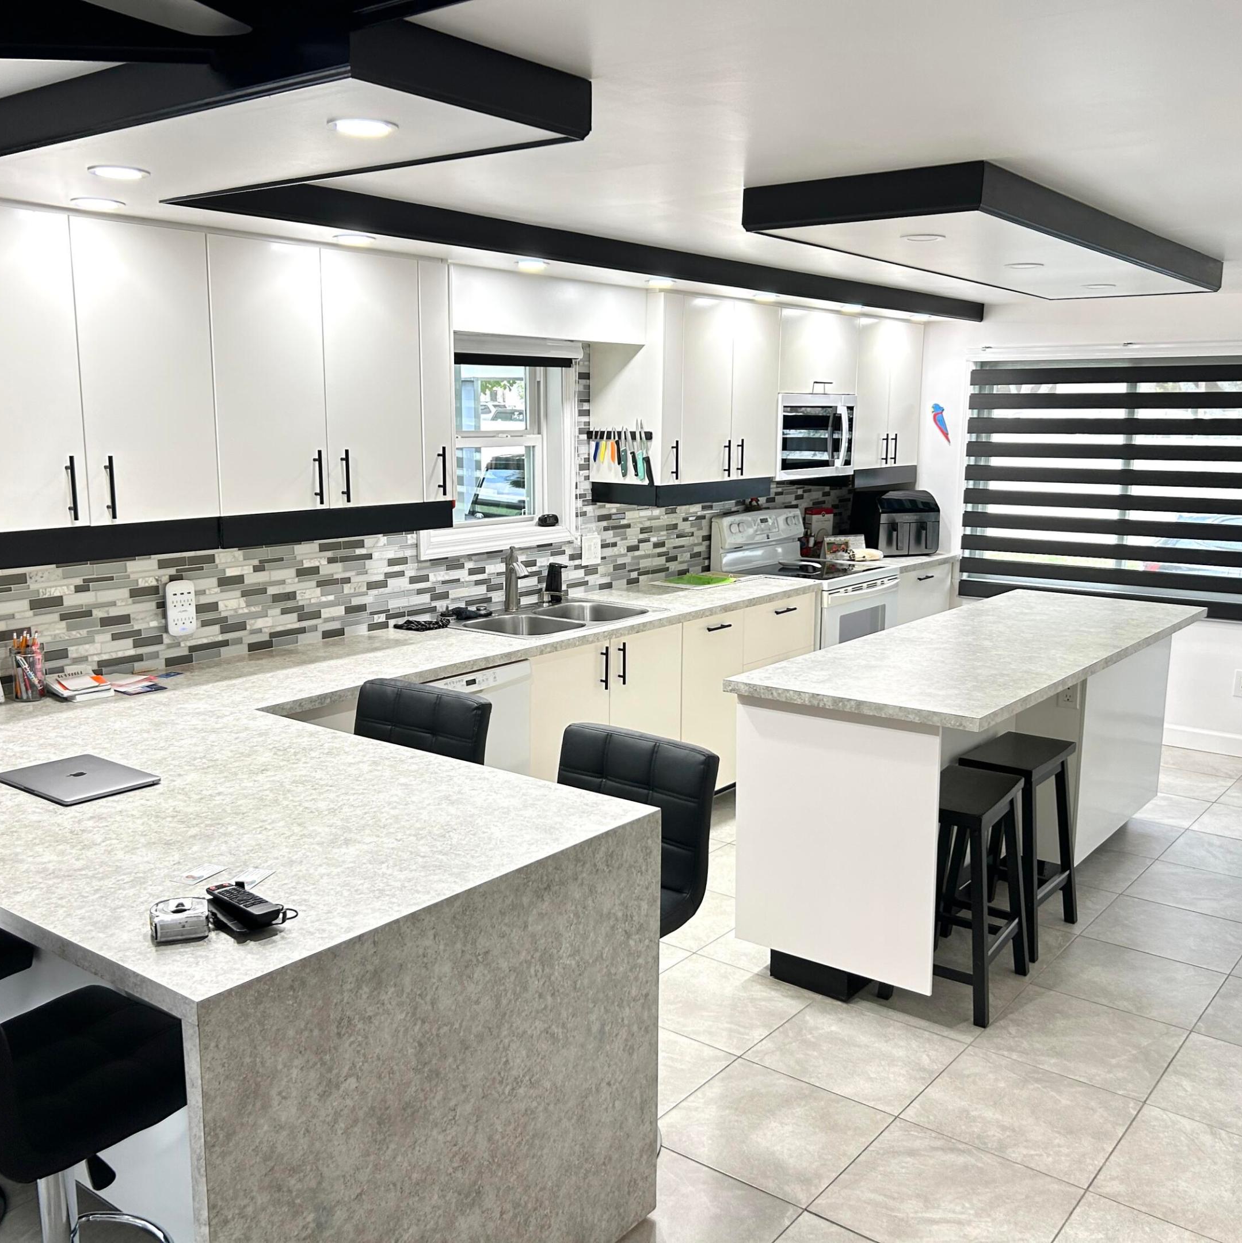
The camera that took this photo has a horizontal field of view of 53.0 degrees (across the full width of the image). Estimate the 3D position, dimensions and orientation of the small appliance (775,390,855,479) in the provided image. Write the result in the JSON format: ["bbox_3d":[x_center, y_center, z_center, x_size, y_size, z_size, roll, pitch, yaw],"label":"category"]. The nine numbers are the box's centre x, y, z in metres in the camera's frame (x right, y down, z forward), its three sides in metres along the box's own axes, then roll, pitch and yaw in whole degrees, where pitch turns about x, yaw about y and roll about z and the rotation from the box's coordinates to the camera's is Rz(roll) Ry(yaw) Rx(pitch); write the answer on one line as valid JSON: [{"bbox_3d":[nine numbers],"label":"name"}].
[{"bbox_3d":[0.832,-0.941,6.305,0.440,0.405,0.770,8,12,37],"label":"small appliance"}]

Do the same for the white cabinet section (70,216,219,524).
[{"bbox_3d":[-1.393,-0.670,3.403,0.377,0.766,0.389,8,12,37],"label":"white cabinet section"}]

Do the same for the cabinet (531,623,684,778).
[{"bbox_3d":[-0.277,0.432,4.879,0.616,0.815,0.899,8,12,37],"label":"cabinet"}]

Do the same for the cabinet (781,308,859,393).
[{"bbox_3d":[0.830,-1.342,6.250,0.415,0.395,0.778,8,12,37],"label":"cabinet"}]

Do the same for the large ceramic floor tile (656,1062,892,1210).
[{"bbox_3d":[0.363,1.237,3.039,0.459,0.012,0.455,8,12,37],"label":"large ceramic floor tile"}]

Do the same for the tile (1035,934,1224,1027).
[{"bbox_3d":[1.554,1.097,3.789,0.452,0.010,0.450,8,12,37],"label":"tile"}]

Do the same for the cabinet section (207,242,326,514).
[{"bbox_3d":[-1.155,-0.720,3.702,0.377,0.766,0.382,8,12,37],"label":"cabinet section"}]

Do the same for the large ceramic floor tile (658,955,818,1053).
[{"bbox_3d":[0.282,1.125,3.671,0.455,0.012,0.455,8,12,37],"label":"large ceramic floor tile"}]

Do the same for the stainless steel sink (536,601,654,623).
[{"bbox_3d":[-0.117,0.051,4.976,0.376,0.181,0.340,8,12,37],"label":"stainless steel sink"}]

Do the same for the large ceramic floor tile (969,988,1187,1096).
[{"bbox_3d":[1.275,1.156,3.437,0.452,0.010,0.450,8,12,37],"label":"large ceramic floor tile"}]

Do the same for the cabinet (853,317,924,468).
[{"bbox_3d":[1.302,-1.242,6.824,0.371,0.781,0.770,8,12,37],"label":"cabinet"}]

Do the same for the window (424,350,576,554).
[{"bbox_3d":[-0.513,-0.705,5.036,0.125,0.840,0.935,8,12,37],"label":"window"}]

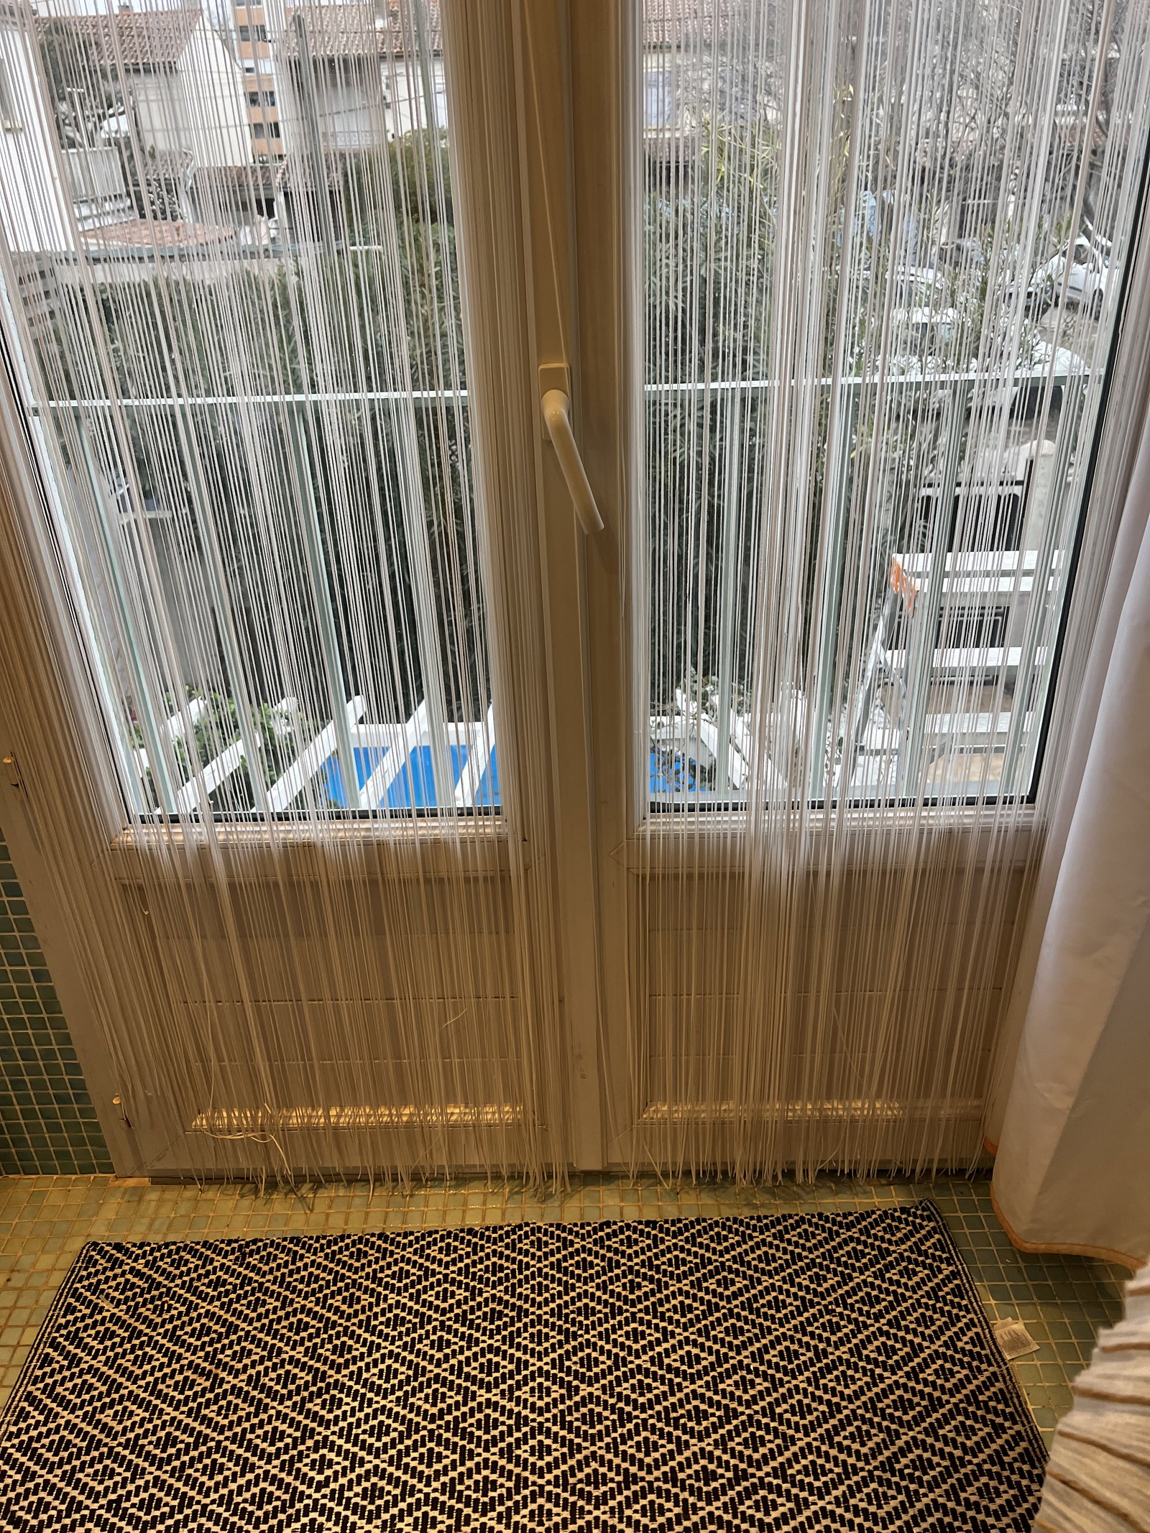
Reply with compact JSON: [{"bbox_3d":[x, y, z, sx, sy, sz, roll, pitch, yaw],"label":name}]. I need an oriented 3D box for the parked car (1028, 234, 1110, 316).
[{"bbox_3d":[11.514,-10.524,24.648,1.700,1.450,4.100,-3,29,-1],"label":"parked car"}]

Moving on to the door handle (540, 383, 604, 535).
[{"bbox_3d":[-0.001,-0.288,1.094,0.052,0.135,0.058,-2,29,1],"label":"door handle"}]

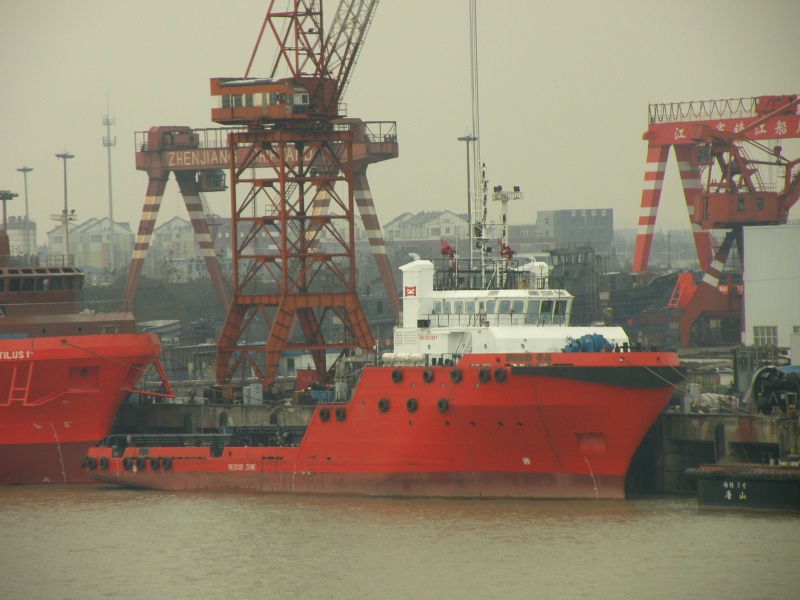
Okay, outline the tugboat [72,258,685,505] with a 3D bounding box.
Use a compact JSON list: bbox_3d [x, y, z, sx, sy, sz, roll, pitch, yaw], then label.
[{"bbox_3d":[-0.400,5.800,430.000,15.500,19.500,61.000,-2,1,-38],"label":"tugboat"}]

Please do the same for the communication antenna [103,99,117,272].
[{"bbox_3d":[-65.800,-19.300,1280.000,3.000,47.500,3.000,-1,0,0],"label":"communication antenna"}]

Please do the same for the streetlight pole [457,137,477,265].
[{"bbox_3d":[10.500,-9.400,842.000,3.100,30.400,3.100,-1,0,0],"label":"streetlight pole"}]

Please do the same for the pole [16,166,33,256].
[{"bbox_3d":[-65.700,-8.500,993.000,3.100,30.200,3.100,-1,0,0],"label":"pole"}]

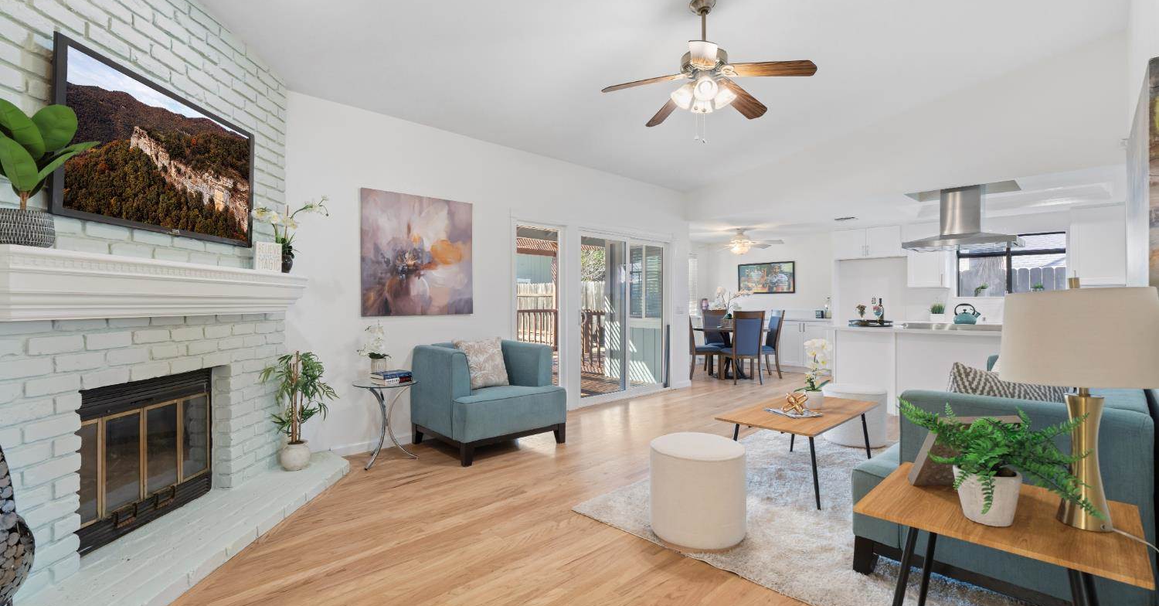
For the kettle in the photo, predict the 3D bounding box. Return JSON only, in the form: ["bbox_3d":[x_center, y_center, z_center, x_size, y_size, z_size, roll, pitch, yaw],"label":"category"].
[{"bbox_3d":[4.096,0.116,5.450,0.280,0.225,0.230,0,0,38],"label":"kettle"}]

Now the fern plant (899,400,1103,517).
[{"bbox_3d":[1.168,0.448,1.440,0.460,0.345,0.420,0,0,39],"label":"fern plant"}]

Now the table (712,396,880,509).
[{"bbox_3d":[1.490,0.928,3.430,1.250,0.445,0.580,0,0,-44],"label":"table"}]

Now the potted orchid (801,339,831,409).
[{"bbox_3d":[1.651,0.491,3.620,0.220,0.480,0.200,0,0,25],"label":"potted orchid"}]

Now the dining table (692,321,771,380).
[{"bbox_3d":[2.410,0.792,8.180,1.240,0.760,1.240,0,0,0],"label":"dining table"}]

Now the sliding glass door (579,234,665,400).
[{"bbox_3d":[0.572,0.165,6.366,0.110,1.895,1.660,0,0,45],"label":"sliding glass door"}]

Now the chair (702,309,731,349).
[{"bbox_3d":[2.355,0.647,8.760,0.470,1.050,0.600,0,0,0],"label":"chair"}]

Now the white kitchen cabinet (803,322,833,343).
[{"bbox_3d":[4.084,0.722,8.600,0.470,0.870,0.580,0,0,45],"label":"white kitchen cabinet"}]

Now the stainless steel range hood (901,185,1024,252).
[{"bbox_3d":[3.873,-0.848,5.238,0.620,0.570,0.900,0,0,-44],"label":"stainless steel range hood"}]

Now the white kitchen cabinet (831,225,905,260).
[{"bbox_3d":[4.544,-0.900,7.974,0.983,0.480,0.560,0,0,45],"label":"white kitchen cabinet"}]

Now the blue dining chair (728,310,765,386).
[{"bbox_3d":[2.400,0.645,7.560,0.470,1.050,0.600,0,0,0],"label":"blue dining chair"}]

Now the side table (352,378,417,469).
[{"bbox_3d":[-1.437,0.885,3.830,0.450,0.570,0.450,0,0,-44],"label":"side table"}]

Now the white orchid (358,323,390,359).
[{"bbox_3d":[-1.556,0.288,3.900,0.230,0.280,0.190,0,0,0],"label":"white orchid"}]

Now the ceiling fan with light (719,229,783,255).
[{"bbox_3d":[2.556,-0.962,8.100,1.200,0.410,1.200,0,0,0],"label":"ceiling fan with light"}]

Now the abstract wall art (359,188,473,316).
[{"bbox_3d":[-1.362,-0.402,4.418,1.020,1.020,0.040,0,0,-44],"label":"abstract wall art"}]

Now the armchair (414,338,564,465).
[{"bbox_3d":[-0.764,0.762,4.315,0.915,0.825,0.855,0,0,-42],"label":"armchair"}]

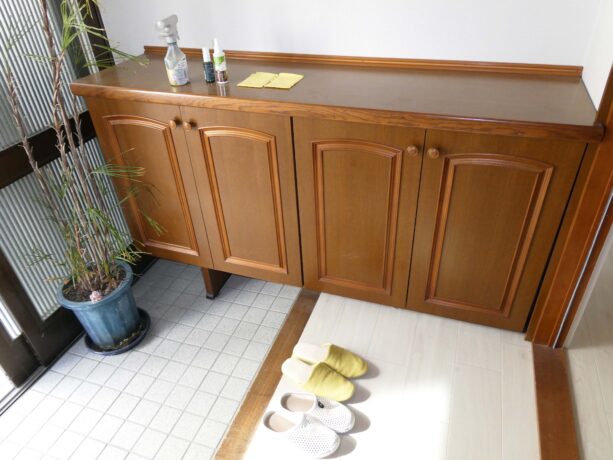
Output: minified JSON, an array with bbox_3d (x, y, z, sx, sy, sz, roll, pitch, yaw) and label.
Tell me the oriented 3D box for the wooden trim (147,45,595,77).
[{"bbox_3d":[0.100,-0.707,1.763,1.840,0.036,0.020,10,37,17],"label":"wooden trim"}]

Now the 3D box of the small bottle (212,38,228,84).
[{"bbox_3d":[-0.319,-0.621,1.564,0.044,0.153,0.044,1,35,5],"label":"small bottle"}]

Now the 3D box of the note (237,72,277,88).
[{"bbox_3d":[-0.179,-0.574,1.617,0.102,0.005,0.180,10,37,17],"label":"note"}]

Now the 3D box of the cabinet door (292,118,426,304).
[{"bbox_3d":[0.183,-0.040,1.599,0.448,0.772,0.030,10,37,17],"label":"cabinet door"}]

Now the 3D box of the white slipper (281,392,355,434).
[{"bbox_3d":[0.032,0.572,1.364,0.250,0.090,0.095,10,37,18],"label":"white slipper"}]

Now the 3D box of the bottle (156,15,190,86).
[{"bbox_3d":[-0.487,-0.656,1.555,0.075,0.233,0.095,22,42,31],"label":"bottle"}]

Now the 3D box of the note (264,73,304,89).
[{"bbox_3d":[-0.080,-0.559,1.589,0.103,0.005,0.178,10,37,17],"label":"note"}]

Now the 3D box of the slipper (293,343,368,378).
[{"bbox_3d":[0.084,0.456,1.546,0.274,0.070,0.096,10,37,17],"label":"slipper"}]

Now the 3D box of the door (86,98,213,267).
[{"bbox_3d":[-0.658,-0.179,1.861,0.442,0.795,0.030,10,37,17],"label":"door"}]

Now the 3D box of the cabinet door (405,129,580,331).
[{"bbox_3d":[0.602,0.030,1.469,0.439,0.768,0.030,10,37,17],"label":"cabinet door"}]

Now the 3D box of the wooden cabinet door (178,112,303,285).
[{"bbox_3d":[-0.239,-0.110,1.730,0.446,0.784,0.030,10,37,17],"label":"wooden cabinet door"}]

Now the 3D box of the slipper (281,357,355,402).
[{"bbox_3d":[0.035,0.500,1.482,0.272,0.075,0.100,15,39,24],"label":"slipper"}]

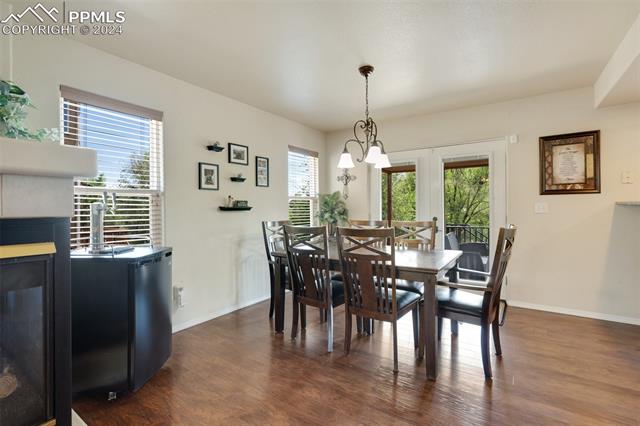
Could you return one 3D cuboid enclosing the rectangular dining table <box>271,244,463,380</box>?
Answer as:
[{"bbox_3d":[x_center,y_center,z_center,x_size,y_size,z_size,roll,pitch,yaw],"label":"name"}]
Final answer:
[{"bbox_3d":[0.457,0.759,2.742,1.500,0.762,1.060,0,1,35],"label":"rectangular dining table"}]

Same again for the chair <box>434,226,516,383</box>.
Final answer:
[{"bbox_3d":[1.152,0.625,2.245,0.610,1.040,0.540,0,1,38],"label":"chair"}]

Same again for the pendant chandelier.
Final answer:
[{"bbox_3d":[0.418,-0.864,2.577,0.530,0.900,0.510,0,1,35],"label":"pendant chandelier"}]

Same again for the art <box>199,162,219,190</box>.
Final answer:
[{"bbox_3d":[-1.163,-0.377,2.984,0.025,0.275,0.225,0,1,35],"label":"art"}]

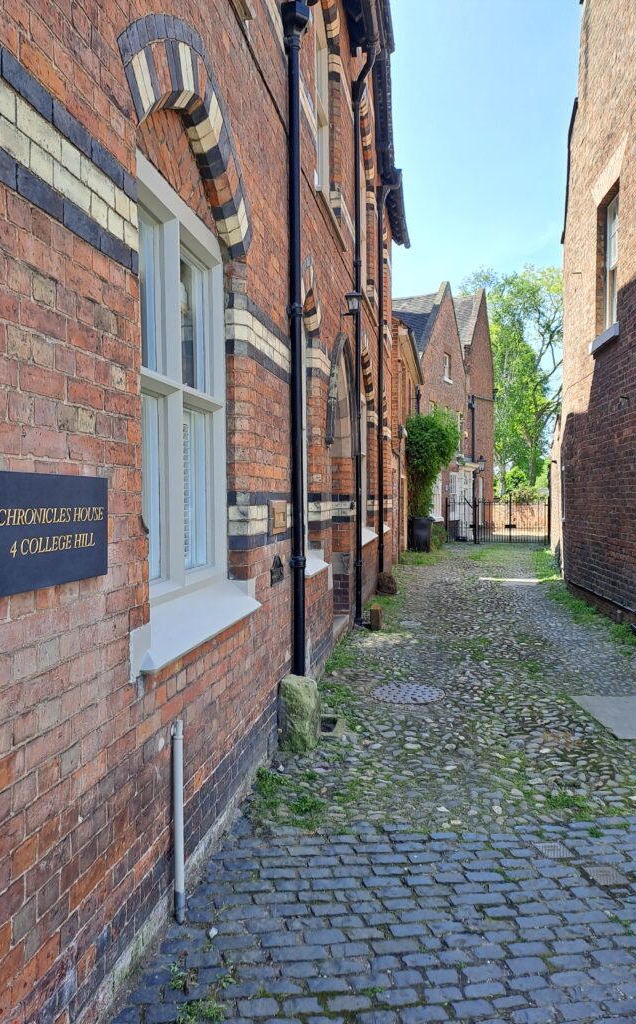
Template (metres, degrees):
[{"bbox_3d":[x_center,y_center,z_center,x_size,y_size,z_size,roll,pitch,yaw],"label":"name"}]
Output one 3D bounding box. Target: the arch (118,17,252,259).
[{"bbox_3d":[-0.578,-1.746,3.327,0.150,0.755,1.745,0,1,10],"label":"arch"}]

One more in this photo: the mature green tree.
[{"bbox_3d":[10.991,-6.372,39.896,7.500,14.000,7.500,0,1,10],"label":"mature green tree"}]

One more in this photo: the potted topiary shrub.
[{"bbox_3d":[3.025,-0.873,19.586,1.400,3.800,1.420,0,1,10],"label":"potted topiary shrub"}]

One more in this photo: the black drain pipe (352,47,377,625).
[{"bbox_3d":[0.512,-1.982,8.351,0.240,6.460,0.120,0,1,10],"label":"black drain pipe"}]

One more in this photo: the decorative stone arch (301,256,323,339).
[{"bbox_3d":[-0.103,-1.805,6.056,0.150,0.555,0.930,0,1,10],"label":"decorative stone arch"}]

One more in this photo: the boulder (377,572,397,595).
[{"bbox_3d":[1.001,1.054,10.961,0.270,0.285,0.270,0,1,10],"label":"boulder"}]

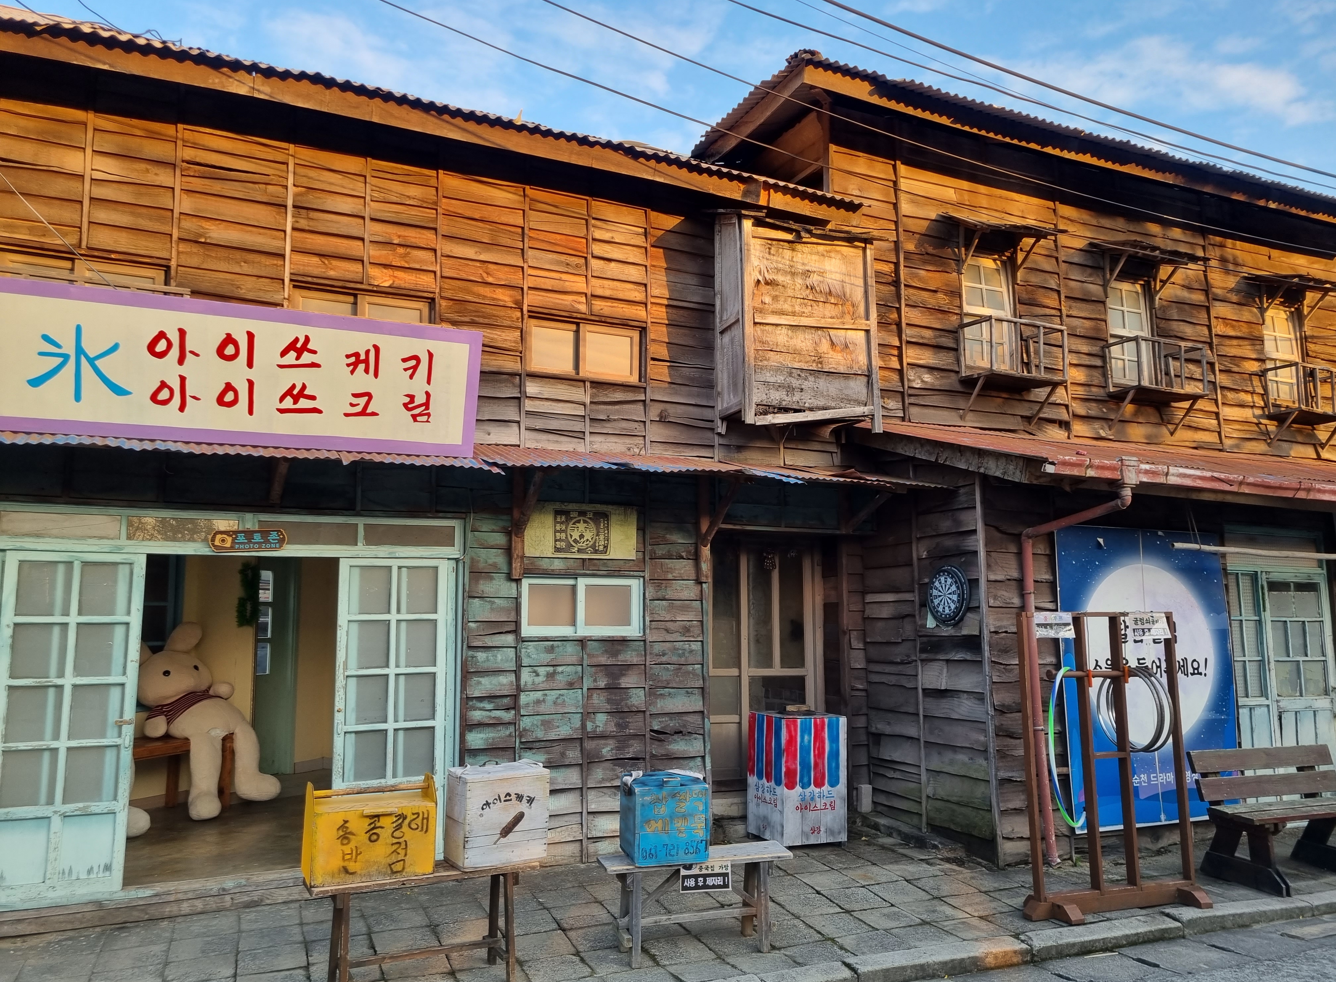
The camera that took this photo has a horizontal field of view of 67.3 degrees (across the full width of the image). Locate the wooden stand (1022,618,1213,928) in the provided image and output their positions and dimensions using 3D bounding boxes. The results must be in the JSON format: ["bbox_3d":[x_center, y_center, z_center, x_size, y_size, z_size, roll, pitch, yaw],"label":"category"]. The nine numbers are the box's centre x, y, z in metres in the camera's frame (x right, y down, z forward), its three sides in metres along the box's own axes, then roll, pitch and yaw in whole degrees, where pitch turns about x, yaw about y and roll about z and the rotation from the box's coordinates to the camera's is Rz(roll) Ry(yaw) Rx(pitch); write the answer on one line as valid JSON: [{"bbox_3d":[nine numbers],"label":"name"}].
[{"bbox_3d":[2.409,1.472,5.542,1.110,1.580,0.330,2,-8,-19],"label":"wooden stand"}]

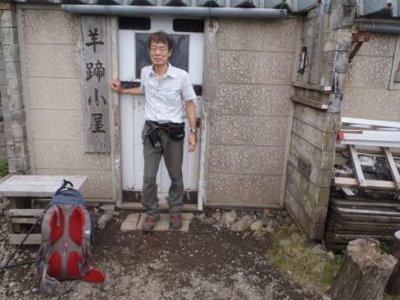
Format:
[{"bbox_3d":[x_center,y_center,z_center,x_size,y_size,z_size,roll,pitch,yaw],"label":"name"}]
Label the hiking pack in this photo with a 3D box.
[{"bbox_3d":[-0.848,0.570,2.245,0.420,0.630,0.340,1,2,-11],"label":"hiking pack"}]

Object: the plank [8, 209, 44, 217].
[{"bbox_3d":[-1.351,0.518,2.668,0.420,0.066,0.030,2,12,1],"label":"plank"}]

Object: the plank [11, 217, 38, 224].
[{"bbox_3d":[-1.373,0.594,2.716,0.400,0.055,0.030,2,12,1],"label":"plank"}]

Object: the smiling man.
[{"bbox_3d":[-0.419,-0.150,2.870,0.760,1.708,0.400,3,12,8],"label":"smiling man"}]

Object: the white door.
[{"bbox_3d":[-0.376,-0.338,3.157,0.809,1.798,0.050,2,12,1],"label":"white door"}]

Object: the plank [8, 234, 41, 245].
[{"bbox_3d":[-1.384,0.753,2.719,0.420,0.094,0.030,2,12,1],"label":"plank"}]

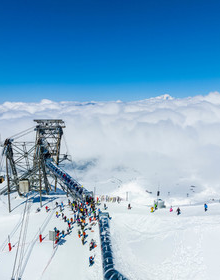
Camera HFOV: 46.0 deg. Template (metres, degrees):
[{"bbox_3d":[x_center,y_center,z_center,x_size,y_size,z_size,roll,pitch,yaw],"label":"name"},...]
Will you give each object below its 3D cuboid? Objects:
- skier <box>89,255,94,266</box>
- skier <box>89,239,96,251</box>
[{"bbox_3d":[-3.580,23.350,50.000,0.700,1.750,1.100,2,9,17],"label":"skier"},{"bbox_3d":[-3.720,22.500,55.200,0.750,1.750,1.100,2,9,17],"label":"skier"}]

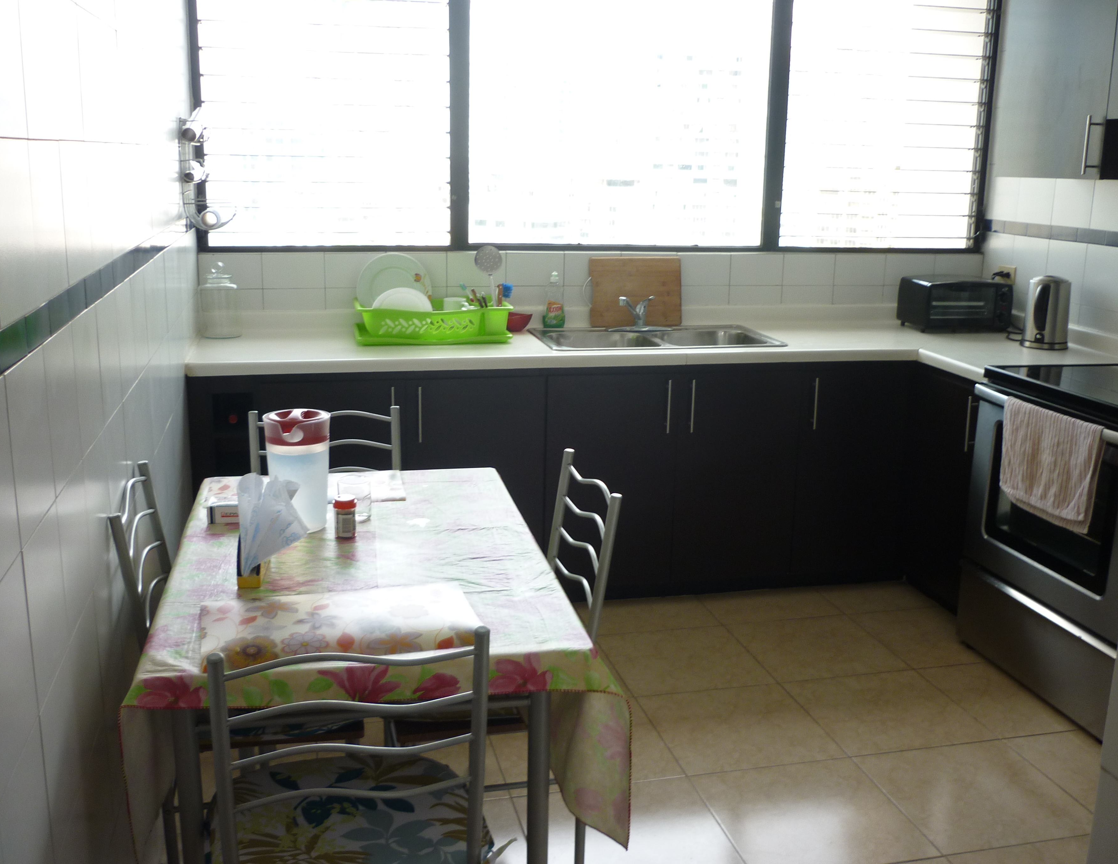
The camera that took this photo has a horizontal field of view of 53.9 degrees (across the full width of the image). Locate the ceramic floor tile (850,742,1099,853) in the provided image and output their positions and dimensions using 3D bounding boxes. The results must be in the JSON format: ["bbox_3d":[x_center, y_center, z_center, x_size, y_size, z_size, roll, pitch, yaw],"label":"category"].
[{"bbox_3d":[1.041,0.912,2.756,0.446,0.010,0.446,-2,14,-13],"label":"ceramic floor tile"}]

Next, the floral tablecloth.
[{"bbox_3d":[-0.382,0.393,2.194,0.765,0.365,1.080,-2,14,-13],"label":"floral tablecloth"}]

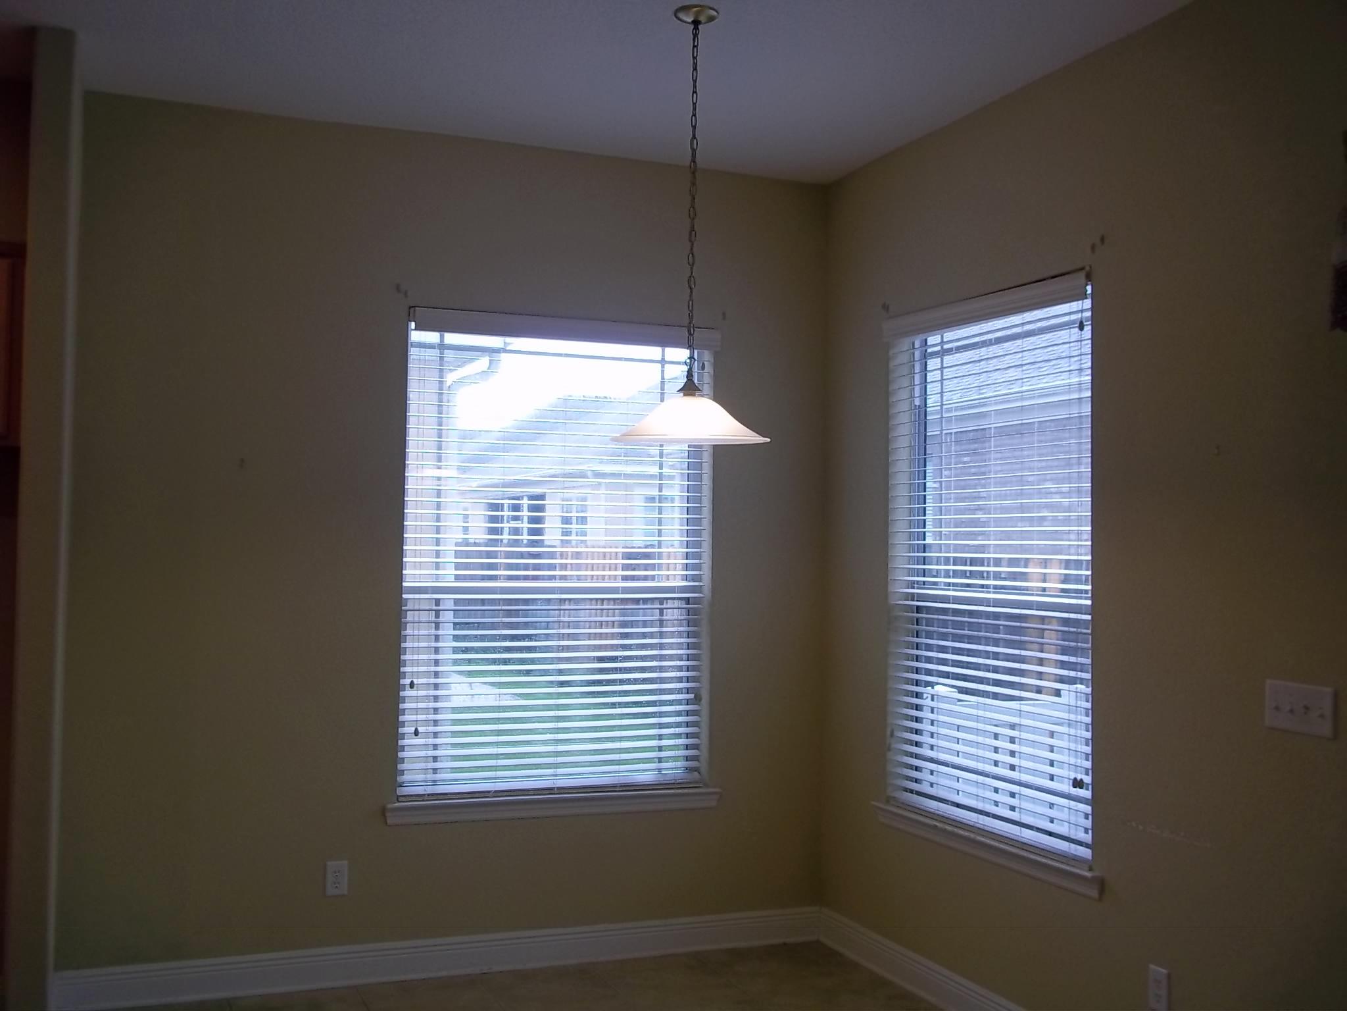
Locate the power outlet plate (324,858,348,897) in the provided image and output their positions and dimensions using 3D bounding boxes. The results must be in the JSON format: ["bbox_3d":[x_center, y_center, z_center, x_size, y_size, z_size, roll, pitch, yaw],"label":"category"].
[{"bbox_3d":[-1.169,1.298,4.873,0.071,0.116,0.010,2,-2,-22],"label":"power outlet plate"}]

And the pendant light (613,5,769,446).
[{"bbox_3d":[0.057,-0.776,3.895,0.432,1.198,0.432,1,-2,0],"label":"pendant light"}]

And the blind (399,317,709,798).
[{"bbox_3d":[-0.415,0.225,5.243,1.264,1.842,0.120,2,-2,-22],"label":"blind"}]

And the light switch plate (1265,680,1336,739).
[{"bbox_3d":[1.498,0.488,3.363,0.012,0.116,0.208,2,-2,-22],"label":"light switch plate"}]

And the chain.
[{"bbox_3d":[0.058,-0.846,3.898,0.030,1.014,0.028,2,-2,-22],"label":"chain"}]

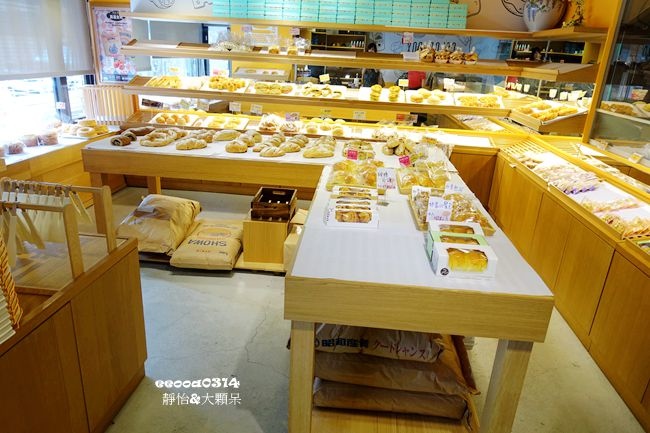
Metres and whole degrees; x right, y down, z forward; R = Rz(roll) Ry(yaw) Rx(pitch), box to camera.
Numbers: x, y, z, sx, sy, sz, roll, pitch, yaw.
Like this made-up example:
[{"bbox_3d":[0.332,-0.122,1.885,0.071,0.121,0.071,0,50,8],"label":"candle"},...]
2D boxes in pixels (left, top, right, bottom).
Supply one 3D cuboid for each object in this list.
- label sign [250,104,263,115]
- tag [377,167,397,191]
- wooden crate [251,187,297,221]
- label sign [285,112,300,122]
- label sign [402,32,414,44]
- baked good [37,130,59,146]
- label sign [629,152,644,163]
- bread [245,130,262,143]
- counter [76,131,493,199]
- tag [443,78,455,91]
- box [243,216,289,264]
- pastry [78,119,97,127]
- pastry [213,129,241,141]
[{"bbox_3d":[-0.735,-1.151,4.660,0.115,0.095,0.012,4,12,3],"label":"label sign"},{"bbox_3d":[0.303,-0.184,2.113,0.090,0.110,0.012,4,15,3],"label":"tag"},{"bbox_3d":[-0.361,-0.086,3.162,0.263,0.126,0.370,4,20,2],"label":"wooden crate"},{"bbox_3d":[-0.340,-1.050,4.589,0.142,0.093,0.012,4,12,3],"label":"label sign"},{"bbox_3d":[0.814,-1.735,4.223,0.110,0.115,0.012,5,20,4],"label":"label sign"},{"bbox_3d":[-2.466,-0.692,3.830,0.110,0.110,0.140,5,20,4],"label":"baked good"},{"bbox_3d":[2.428,-0.460,3.379,0.012,0.075,0.100,25,21,-4],"label":"label sign"},{"bbox_3d":[-0.551,-0.634,3.443,0.120,0.068,0.140,4,21,3],"label":"bread"},{"bbox_3d":[-0.345,-0.189,3.626,2.753,0.762,1.005,5,20,4],"label":"counter"},{"bbox_3d":[1.273,-1.356,4.443,0.118,0.112,0.012,5,20,4],"label":"tag"},{"bbox_3d":[-0.404,0.117,3.233,0.290,0.306,0.420,5,20,4],"label":"box"},{"bbox_3d":[-2.500,-0.964,4.558,0.150,0.068,0.150,5,20,4],"label":"pastry"},{"bbox_3d":[-0.844,-0.699,3.723,0.240,0.075,0.120,-1,21,-10],"label":"pastry"}]

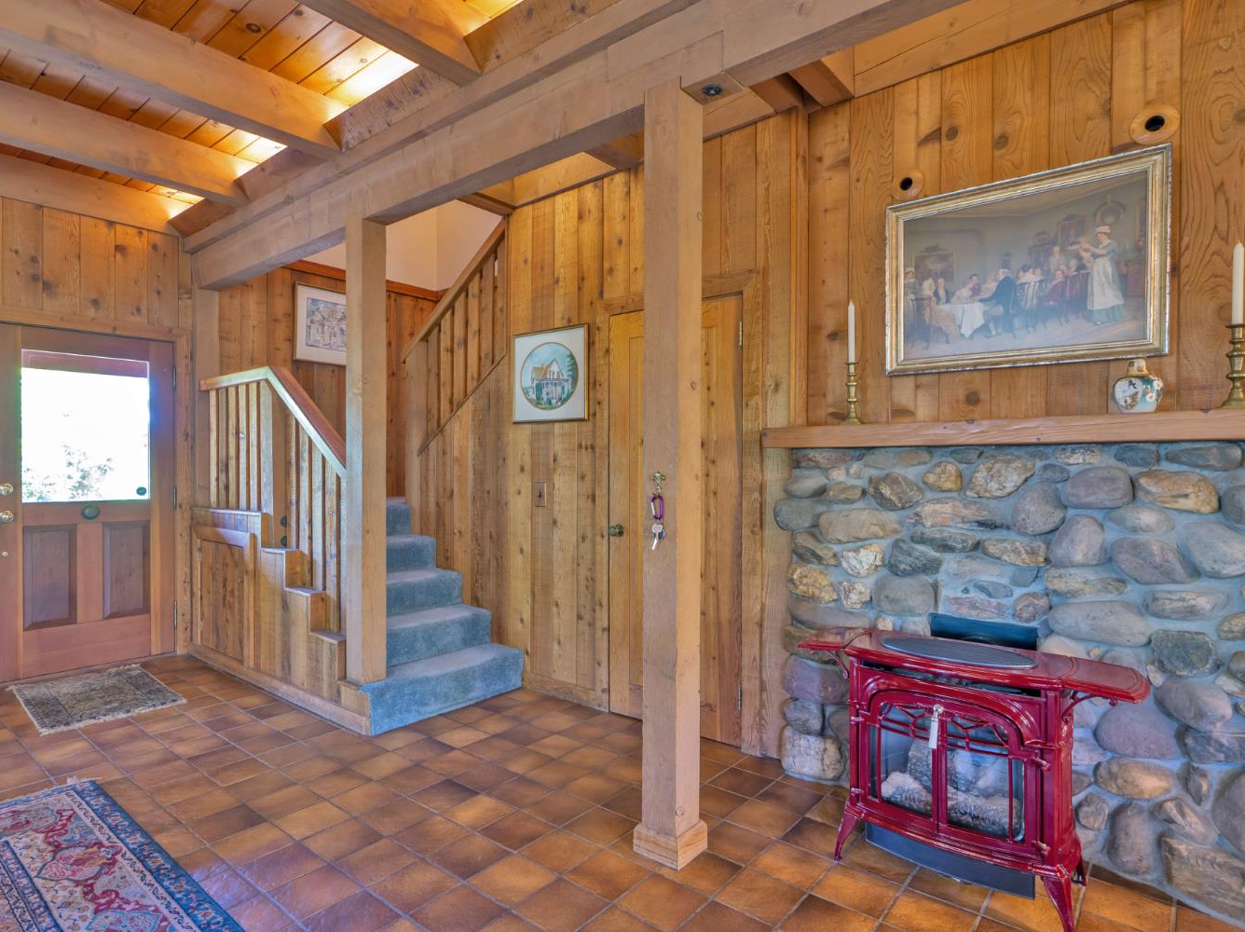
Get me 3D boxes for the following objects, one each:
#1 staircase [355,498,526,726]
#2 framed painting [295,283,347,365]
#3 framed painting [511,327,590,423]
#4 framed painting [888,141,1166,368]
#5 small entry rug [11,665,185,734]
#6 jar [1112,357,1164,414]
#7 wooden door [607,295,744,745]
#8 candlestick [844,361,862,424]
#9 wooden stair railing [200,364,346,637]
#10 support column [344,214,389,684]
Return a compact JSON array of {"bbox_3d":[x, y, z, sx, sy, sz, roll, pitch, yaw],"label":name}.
[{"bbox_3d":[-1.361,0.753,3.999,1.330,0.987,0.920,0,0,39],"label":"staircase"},{"bbox_3d":[-2.229,-1.079,5.456,0.025,0.582,0.660,0,0,39],"label":"framed painting"},{"bbox_3d":[-0.389,-0.483,3.779,0.568,0.495,0.025,0,0,39],"label":"framed painting"},{"bbox_3d":[1.361,-0.667,2.437,0.860,0.646,0.050,0,0,39],"label":"framed painting"},{"bbox_3d":[-2.870,1.243,3.817,1.010,0.010,0.610,0,0,43],"label":"small entry rug"},{"bbox_3d":[1.583,-0.249,2.153,0.124,0.176,0.124,0,0,39],"label":"jar"},{"bbox_3d":[0.242,0.245,3.317,0.751,2.008,0.043,0,0,39],"label":"wooden door"},{"bbox_3d":[0.891,-0.281,2.721,0.081,0.250,0.080,0,0,39],"label":"candlestick"},{"bbox_3d":[-2.038,0.137,4.068,1.830,1.405,0.135,0,0,39],"label":"wooden stair railing"},{"bbox_3d":[-1.265,-0.063,3.454,0.143,2.234,0.137,0,0,39],"label":"support column"}]

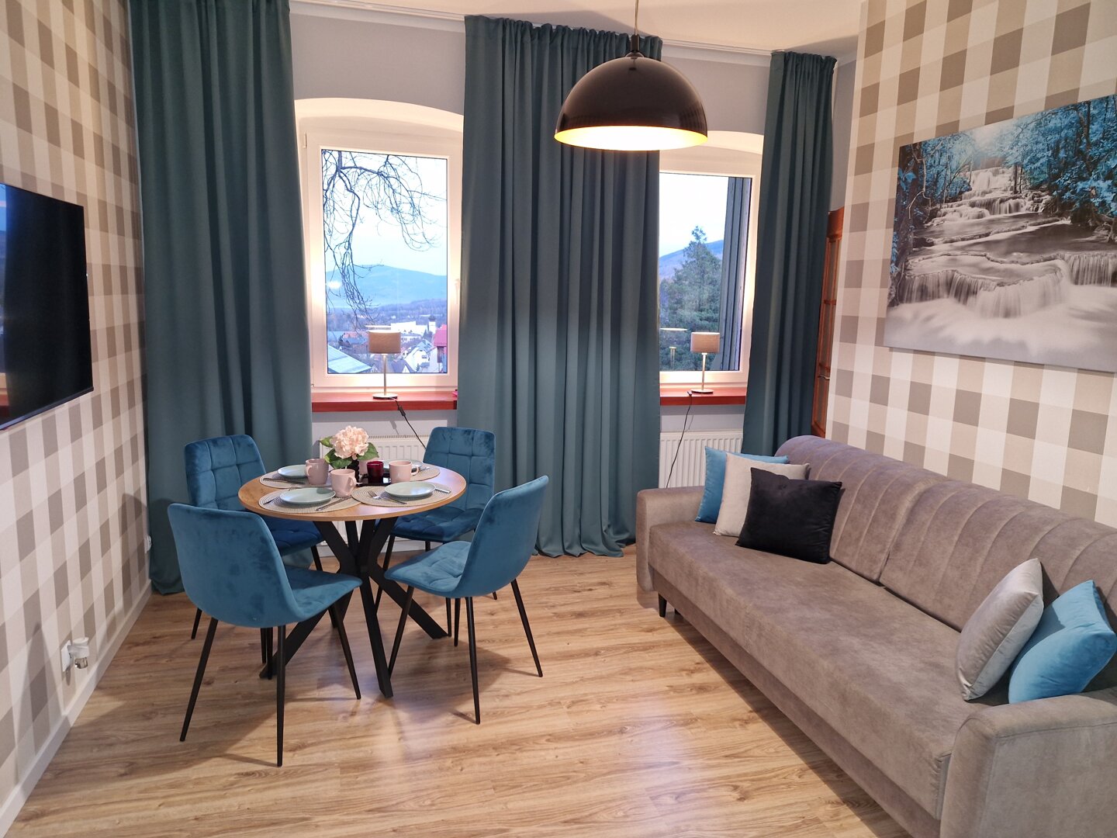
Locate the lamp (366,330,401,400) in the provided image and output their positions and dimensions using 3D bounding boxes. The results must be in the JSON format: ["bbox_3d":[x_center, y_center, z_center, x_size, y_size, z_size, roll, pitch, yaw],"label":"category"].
[{"bbox_3d":[-1.013,-0.316,4.325,0.185,0.388,0.185,-1,10,-16],"label":"lamp"}]

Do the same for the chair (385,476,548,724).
[{"bbox_3d":[-0.359,0.636,2.938,0.530,0.870,0.445,7,12,31],"label":"chair"}]

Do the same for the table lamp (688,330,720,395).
[{"bbox_3d":[0.978,-0.375,4.951,0.185,0.394,0.185,-1,10,-16],"label":"table lamp"}]

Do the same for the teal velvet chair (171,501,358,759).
[{"bbox_3d":[-1.022,0.668,2.649,0.445,0.870,0.530,5,10,17],"label":"teal velvet chair"}]

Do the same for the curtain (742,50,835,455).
[{"bbox_3d":[1.418,-0.669,4.607,0.500,2.950,0.170,-1,10,-16],"label":"curtain"}]

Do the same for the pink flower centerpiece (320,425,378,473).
[{"bbox_3d":[-0.866,0.147,3.063,0.235,0.233,0.210,-1,10,-16],"label":"pink flower centerpiece"}]

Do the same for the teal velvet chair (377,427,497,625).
[{"bbox_3d":[-0.587,0.513,3.607,0.445,0.870,0.530,6,11,22],"label":"teal velvet chair"}]

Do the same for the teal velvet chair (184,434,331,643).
[{"bbox_3d":[-1.320,0.545,3.314,0.530,0.870,0.445,7,11,27],"label":"teal velvet chair"}]

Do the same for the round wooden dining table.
[{"bbox_3d":[-0.853,0.646,3.133,0.905,0.757,0.905,-1,10,-16],"label":"round wooden dining table"}]

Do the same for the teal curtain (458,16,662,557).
[{"bbox_3d":[0.042,-0.633,4.218,1.210,2.950,0.170,-1,10,-16],"label":"teal curtain"}]

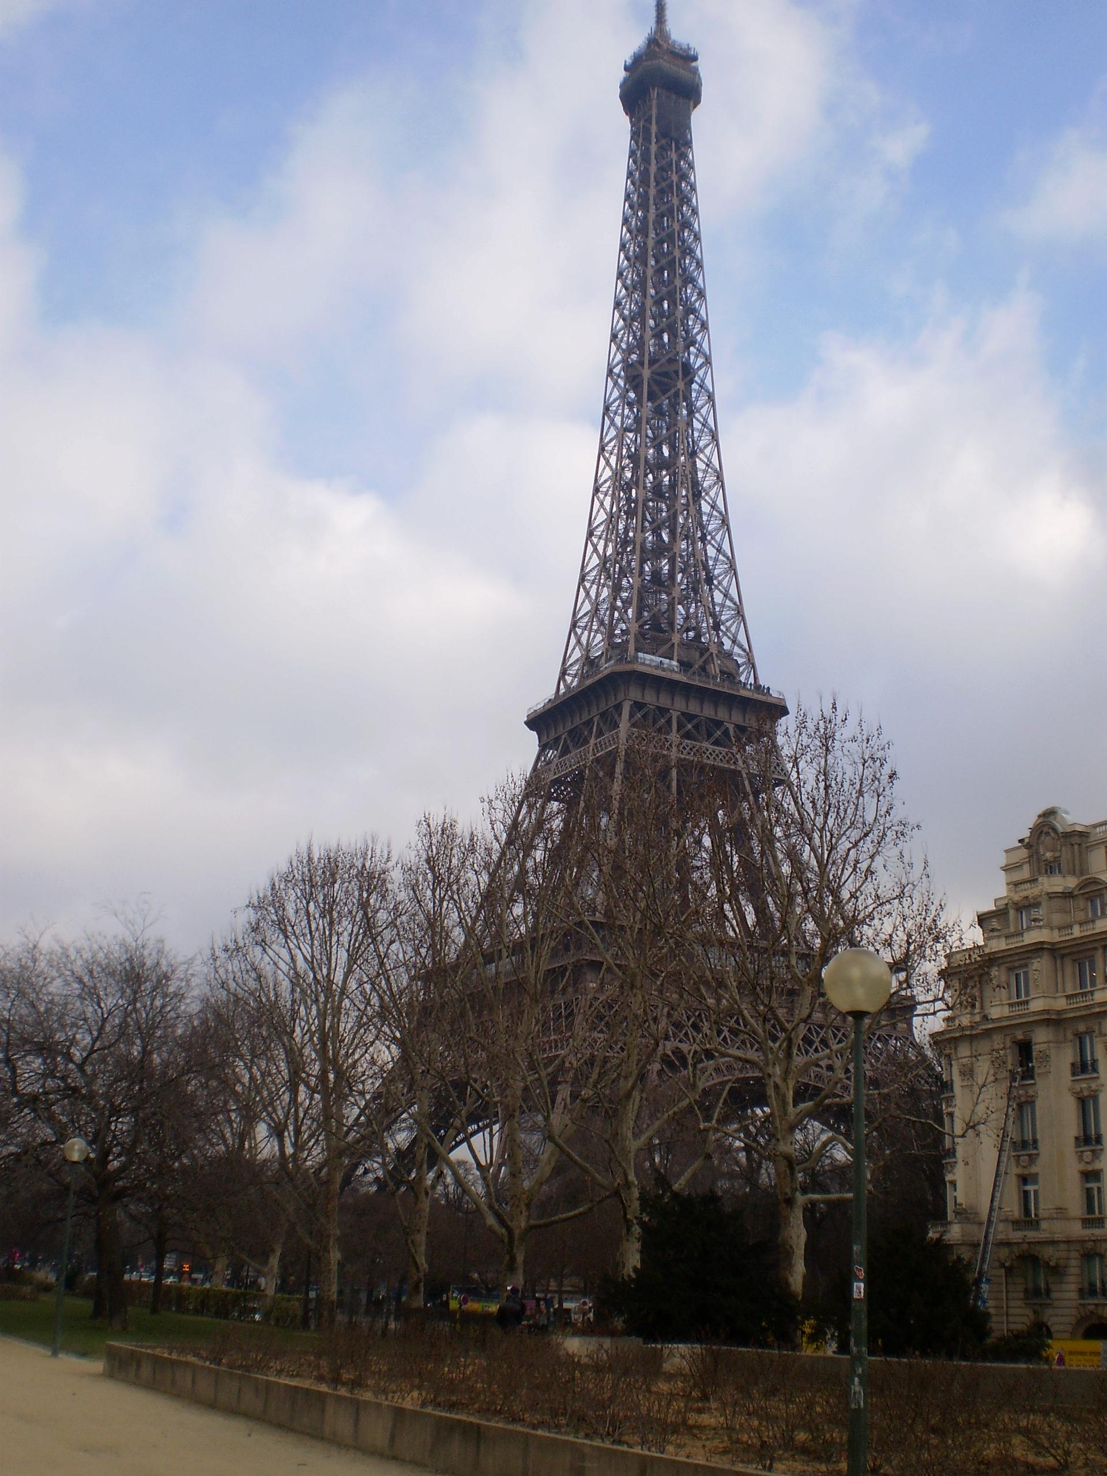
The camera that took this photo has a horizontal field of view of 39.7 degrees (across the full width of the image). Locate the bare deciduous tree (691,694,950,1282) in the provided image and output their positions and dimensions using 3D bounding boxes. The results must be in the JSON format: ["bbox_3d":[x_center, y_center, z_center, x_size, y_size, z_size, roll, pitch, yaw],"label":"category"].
[{"bbox_3d":[7.263,7.527,43.045,8.200,18.200,8.200,2,-20,0],"label":"bare deciduous tree"}]

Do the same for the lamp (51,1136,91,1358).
[{"bbox_3d":[-9.170,9.530,28.900,0.480,3.970,0.480,2,-20,0],"label":"lamp"}]

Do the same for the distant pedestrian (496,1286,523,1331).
[{"bbox_3d":[-0.903,12.197,31.719,0.550,1.680,0.400,17,-24,-36],"label":"distant pedestrian"}]

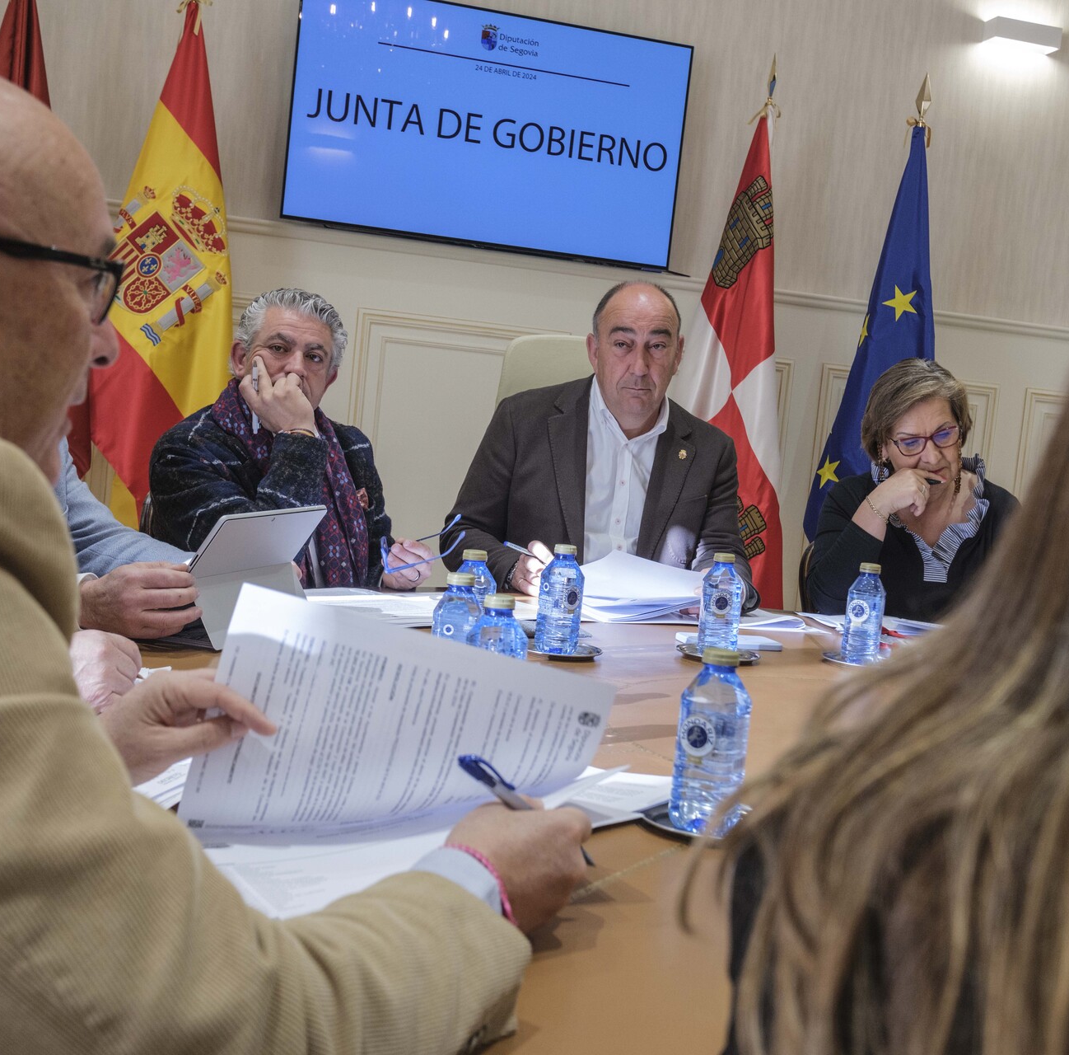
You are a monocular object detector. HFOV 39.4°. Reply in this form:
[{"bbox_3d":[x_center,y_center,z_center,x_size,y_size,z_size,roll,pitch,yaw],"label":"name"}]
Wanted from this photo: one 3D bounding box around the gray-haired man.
[{"bbox_3d":[-0.478,0.221,2.622,0.600,1.250,0.780,3,5,-24],"label":"gray-haired man"}]

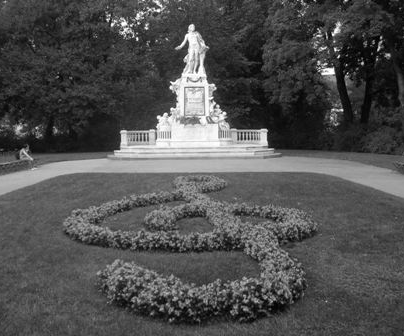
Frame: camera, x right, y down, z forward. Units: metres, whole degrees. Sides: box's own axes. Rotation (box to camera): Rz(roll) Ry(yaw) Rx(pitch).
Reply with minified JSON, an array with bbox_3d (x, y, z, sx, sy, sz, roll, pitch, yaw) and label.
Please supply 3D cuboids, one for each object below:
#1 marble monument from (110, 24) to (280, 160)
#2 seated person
[{"bbox_3d":[-0.400,-4.300,27.900,9.700,7.500,5.500,0,5,-1],"label":"marble monument"},{"bbox_3d":[-7.170,-0.430,20.300,0.700,1.060,0.480,0,5,-2],"label":"seated person"}]

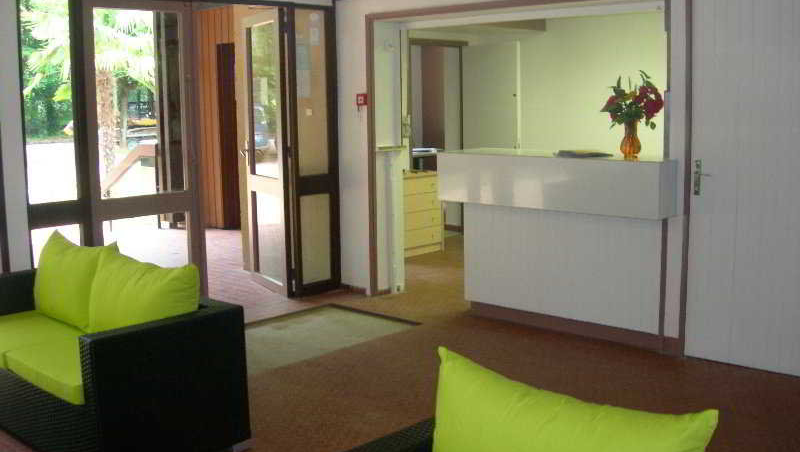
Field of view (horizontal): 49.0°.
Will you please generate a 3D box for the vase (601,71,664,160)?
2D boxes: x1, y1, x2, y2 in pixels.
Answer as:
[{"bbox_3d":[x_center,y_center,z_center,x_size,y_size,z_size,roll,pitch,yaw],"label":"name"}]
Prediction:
[{"bbox_3d":[1.302,-0.619,4.938,0.340,0.495,0.310,7,12,43],"label":"vase"}]

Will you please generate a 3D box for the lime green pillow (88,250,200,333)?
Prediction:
[{"bbox_3d":[-1.150,0.331,3.942,0.670,0.420,0.200,7,0,43],"label":"lime green pillow"}]

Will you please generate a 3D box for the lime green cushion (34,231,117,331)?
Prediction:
[{"bbox_3d":[-1.643,0.265,4.407,0.670,0.430,0.200,7,0,43],"label":"lime green cushion"}]

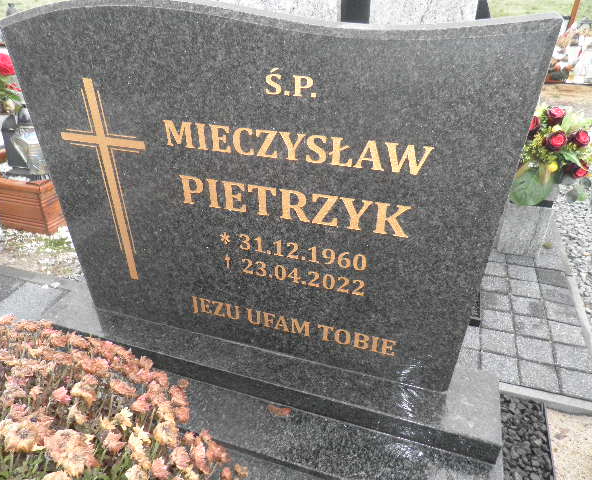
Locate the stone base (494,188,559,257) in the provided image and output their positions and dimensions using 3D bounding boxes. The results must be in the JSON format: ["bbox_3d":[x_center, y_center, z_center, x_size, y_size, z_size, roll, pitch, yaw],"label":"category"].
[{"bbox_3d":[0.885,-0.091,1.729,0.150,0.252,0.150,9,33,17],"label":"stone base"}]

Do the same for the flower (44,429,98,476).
[{"bbox_3d":[-0.233,0.220,0.460,0.051,0.030,0.049,-25,39,-34],"label":"flower"}]

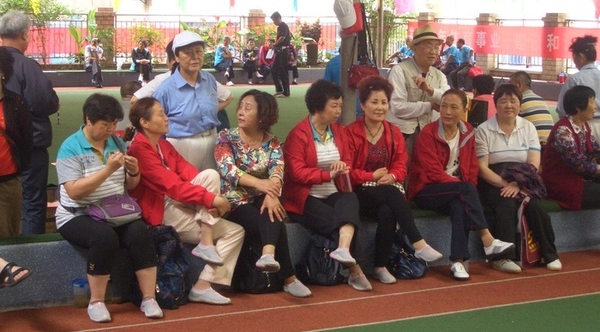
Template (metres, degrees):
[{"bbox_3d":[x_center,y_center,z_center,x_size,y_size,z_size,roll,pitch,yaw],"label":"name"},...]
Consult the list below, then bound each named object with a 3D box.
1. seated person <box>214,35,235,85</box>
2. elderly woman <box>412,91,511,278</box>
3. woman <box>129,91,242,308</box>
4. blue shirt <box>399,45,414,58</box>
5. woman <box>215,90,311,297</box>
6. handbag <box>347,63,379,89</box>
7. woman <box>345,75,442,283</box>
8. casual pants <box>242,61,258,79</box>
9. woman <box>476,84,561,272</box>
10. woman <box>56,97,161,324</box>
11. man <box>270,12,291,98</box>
[{"bbox_3d":[-1.782,-2.497,25.401,0.480,1.170,0.740,-5,10,-36],"label":"seated person"},{"bbox_3d":[1.049,0.076,7.076,0.540,1.170,0.820,-4,9,-32],"label":"elderly woman"},{"bbox_3d":[-0.692,0.170,6.273,0.760,1.150,0.520,6,9,34],"label":"woman"},{"bbox_3d":[2.682,-2.805,26.560,0.380,0.420,0.450,-4,9,-30],"label":"blue shirt"},{"bbox_3d":[-0.231,0.128,6.560,0.520,1.180,0.840,-3,9,-24],"label":"woman"},{"bbox_3d":[0.435,-0.604,7.251,0.215,0.175,0.110,-1,8,-12],"label":"handbag"},{"bbox_3d":[0.579,0.059,6.903,0.520,1.240,0.800,-3,9,-24],"label":"woman"},{"bbox_3d":[-1.211,-2.328,26.280,0.420,0.460,0.520,-3,9,-23],"label":"casual pants"},{"bbox_3d":[1.474,0.049,7.211,0.530,1.190,0.760,0,8,-3],"label":"woman"},{"bbox_3d":[-1.053,0.196,5.934,0.530,1.180,0.750,-3,9,-27],"label":"woman"},{"bbox_3d":[-0.390,-2.255,21.797,0.420,1.730,0.480,-2,8,-17],"label":"man"}]

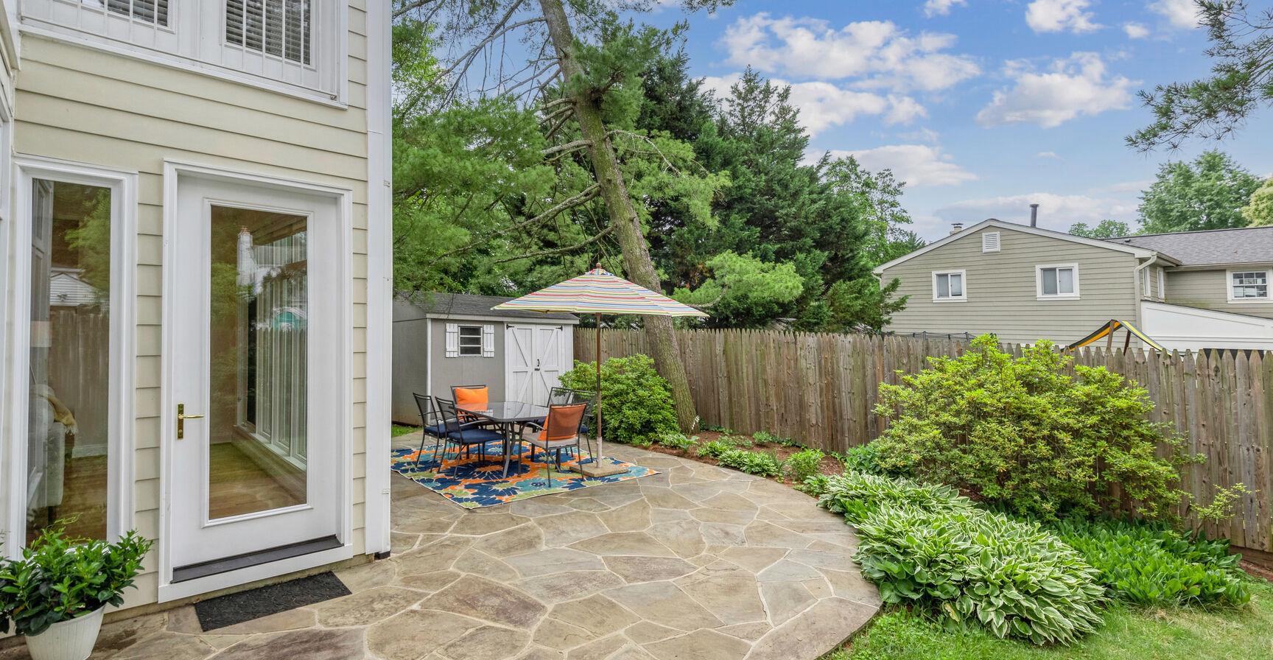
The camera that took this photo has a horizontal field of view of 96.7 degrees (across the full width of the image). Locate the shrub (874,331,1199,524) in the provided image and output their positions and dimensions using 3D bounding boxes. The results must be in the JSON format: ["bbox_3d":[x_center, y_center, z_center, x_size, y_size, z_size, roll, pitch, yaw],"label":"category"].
[{"bbox_3d":[4.018,1.014,6.012,1.400,1.850,2.650,1,-1,-43],"label":"shrub"}]

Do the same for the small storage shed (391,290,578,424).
[{"bbox_3d":[-3.765,0.521,13.310,3.600,2.750,3.450,1,-1,-41],"label":"small storage shed"}]

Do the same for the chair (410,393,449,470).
[{"bbox_3d":[-2.460,1.286,7.294,0.670,0.940,0.570,1,-1,-43],"label":"chair"}]

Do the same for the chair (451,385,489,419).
[{"bbox_3d":[-2.290,1.296,8.054,0.580,0.940,0.660,1,-1,-37],"label":"chair"}]

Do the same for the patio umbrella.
[{"bbox_3d":[-0.455,0.472,6.964,2.700,2.560,2.700,0,-1,0],"label":"patio umbrella"}]

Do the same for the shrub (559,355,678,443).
[{"bbox_3d":[-0.305,1.102,9.636,1.980,1.370,1.650,0,-1,26],"label":"shrub"}]

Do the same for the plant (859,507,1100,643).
[{"bbox_3d":[2.146,1.574,3.811,1.220,0.460,1.200,0,-1,12],"label":"plant"}]

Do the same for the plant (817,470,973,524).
[{"bbox_3d":[2.420,1.540,5.280,1.360,0.380,0.820,0,-1,9],"label":"plant"}]

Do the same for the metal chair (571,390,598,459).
[{"bbox_3d":[-0.961,1.315,7.583,0.680,0.925,0.600,1,-1,-42],"label":"metal chair"}]

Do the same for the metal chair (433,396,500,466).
[{"bbox_3d":[-2.076,1.308,7.037,0.680,0.925,0.600,1,-1,-41],"label":"metal chair"}]

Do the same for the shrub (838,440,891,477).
[{"bbox_3d":[2.880,1.634,7.099,0.780,0.420,0.720,0,-1,18],"label":"shrub"}]

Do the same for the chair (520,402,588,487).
[{"bbox_3d":[-1.000,1.298,6.712,0.600,0.925,0.680,1,-2,-45],"label":"chair"}]

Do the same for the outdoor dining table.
[{"bbox_3d":[-1.649,1.397,7.328,1.000,0.720,1.620,1,-1,-38],"label":"outdoor dining table"}]

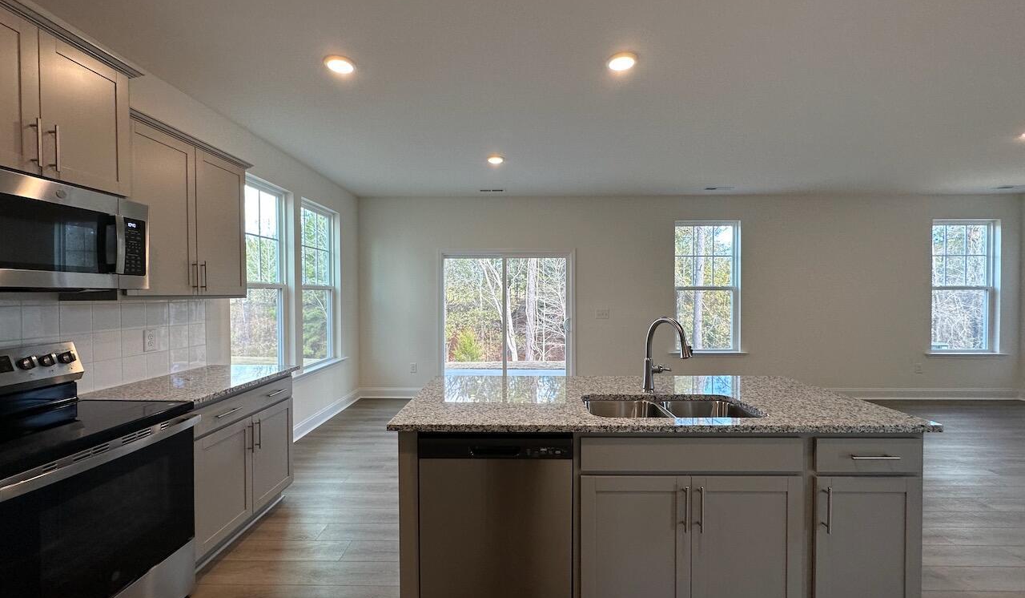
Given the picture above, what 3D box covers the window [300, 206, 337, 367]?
[{"bbox_3d":[-2.162,-0.138,4.616,0.110,1.765,0.880,0,1,1],"label":"window"}]

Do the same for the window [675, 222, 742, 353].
[{"bbox_3d":[2.613,-0.167,5.593,0.875,1.755,0.110,0,1,1],"label":"window"}]

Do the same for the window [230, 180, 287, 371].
[{"bbox_3d":[-2.184,-0.123,3.584,0.110,1.765,0.895,0,1,1],"label":"window"}]

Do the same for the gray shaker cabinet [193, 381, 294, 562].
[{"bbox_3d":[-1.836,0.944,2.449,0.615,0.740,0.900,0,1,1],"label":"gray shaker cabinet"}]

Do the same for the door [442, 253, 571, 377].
[{"bbox_3d":[-0.072,0.357,5.643,1.770,1.990,0.120,0,1,1],"label":"door"}]

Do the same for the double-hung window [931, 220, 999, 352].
[{"bbox_3d":[5.982,-0.168,5.521,0.895,1.760,0.110,0,1,1],"label":"double-hung window"}]

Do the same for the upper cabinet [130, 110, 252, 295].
[{"bbox_3d":[-1.988,-0.460,2.407,0.325,0.920,0.890,0,1,1],"label":"upper cabinet"}]

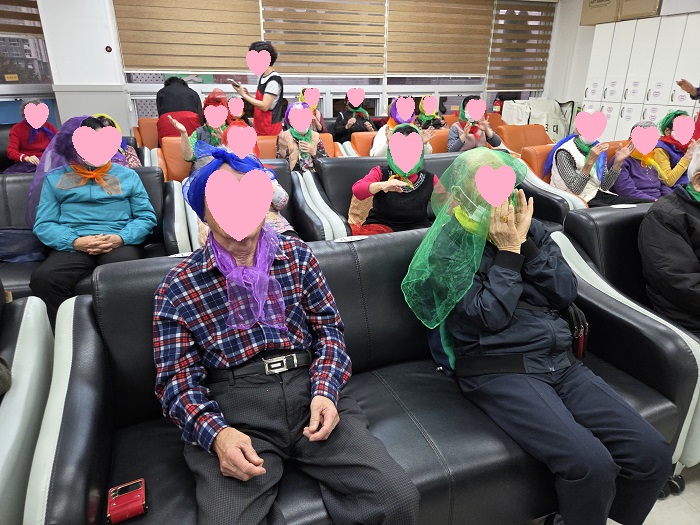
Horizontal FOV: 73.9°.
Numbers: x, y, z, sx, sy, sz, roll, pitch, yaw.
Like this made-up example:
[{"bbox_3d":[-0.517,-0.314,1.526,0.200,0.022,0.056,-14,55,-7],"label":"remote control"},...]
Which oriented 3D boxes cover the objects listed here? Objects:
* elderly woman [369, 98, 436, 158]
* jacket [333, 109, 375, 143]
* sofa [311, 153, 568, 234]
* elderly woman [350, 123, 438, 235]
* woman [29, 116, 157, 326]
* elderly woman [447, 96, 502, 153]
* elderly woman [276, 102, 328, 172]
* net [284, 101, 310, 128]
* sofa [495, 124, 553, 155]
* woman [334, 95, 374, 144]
[{"bbox_3d":[0.571,-0.967,4.408,0.520,1.116,0.700,-7,22,-19],"label":"elderly woman"},{"bbox_3d":[0.077,-1.722,6.126,0.500,0.580,0.340,-7,22,-19],"label":"jacket"},{"bbox_3d":[0.595,-0.283,3.093,1.677,0.772,0.740,-7,22,-19],"label":"sofa"},{"bbox_3d":[0.367,-0.291,2.769,0.540,1.002,0.700,-7,22,-19],"label":"elderly woman"},{"bbox_3d":[-1.203,-0.117,2.202,0.580,1.053,0.700,-7,22,-19],"label":"woman"},{"bbox_3d":[1.333,-1.086,4.727,0.520,1.125,0.700,-9,23,-24],"label":"elderly woman"},{"bbox_3d":[-0.352,-0.831,4.087,0.500,1.075,0.700,-9,23,-24],"label":"elderly woman"},{"bbox_3d":[-0.454,-1.303,4.096,0.220,0.250,0.240,-11,24,-29],"label":"net"},{"bbox_3d":[2.245,-1.277,5.769,0.800,0.772,0.740,-7,22,-19],"label":"sofa"},{"bbox_3d":[0.125,-1.567,5.976,0.500,1.130,0.700,-7,22,-19],"label":"woman"}]

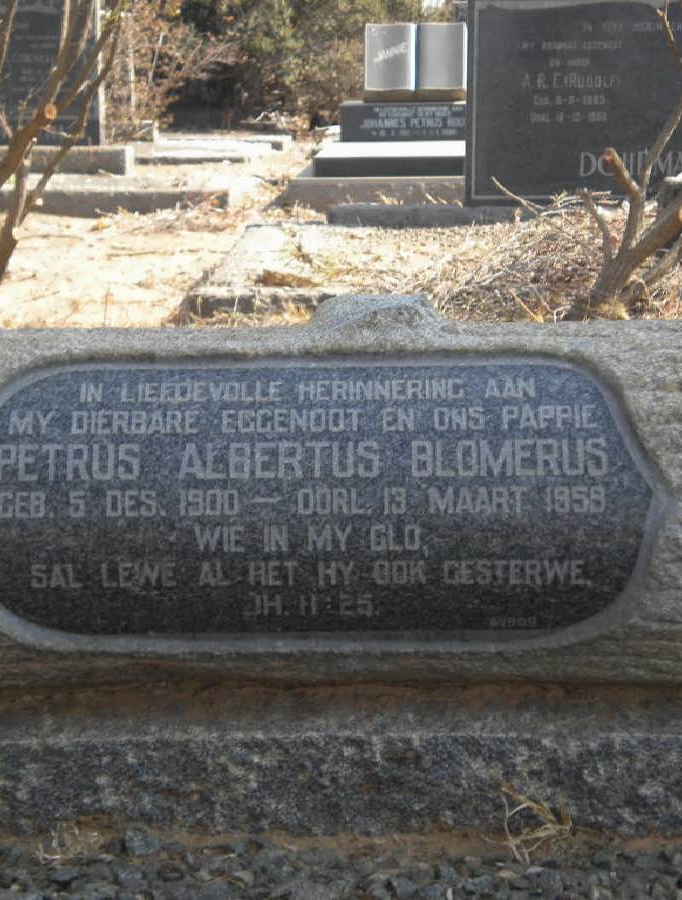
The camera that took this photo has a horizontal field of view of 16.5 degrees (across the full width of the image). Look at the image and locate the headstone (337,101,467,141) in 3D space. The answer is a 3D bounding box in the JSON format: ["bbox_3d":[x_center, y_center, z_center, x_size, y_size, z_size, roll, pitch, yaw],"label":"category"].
[{"bbox_3d":[0.369,-1.623,11.650,0.730,0.180,0.340,0,11,2],"label":"headstone"}]

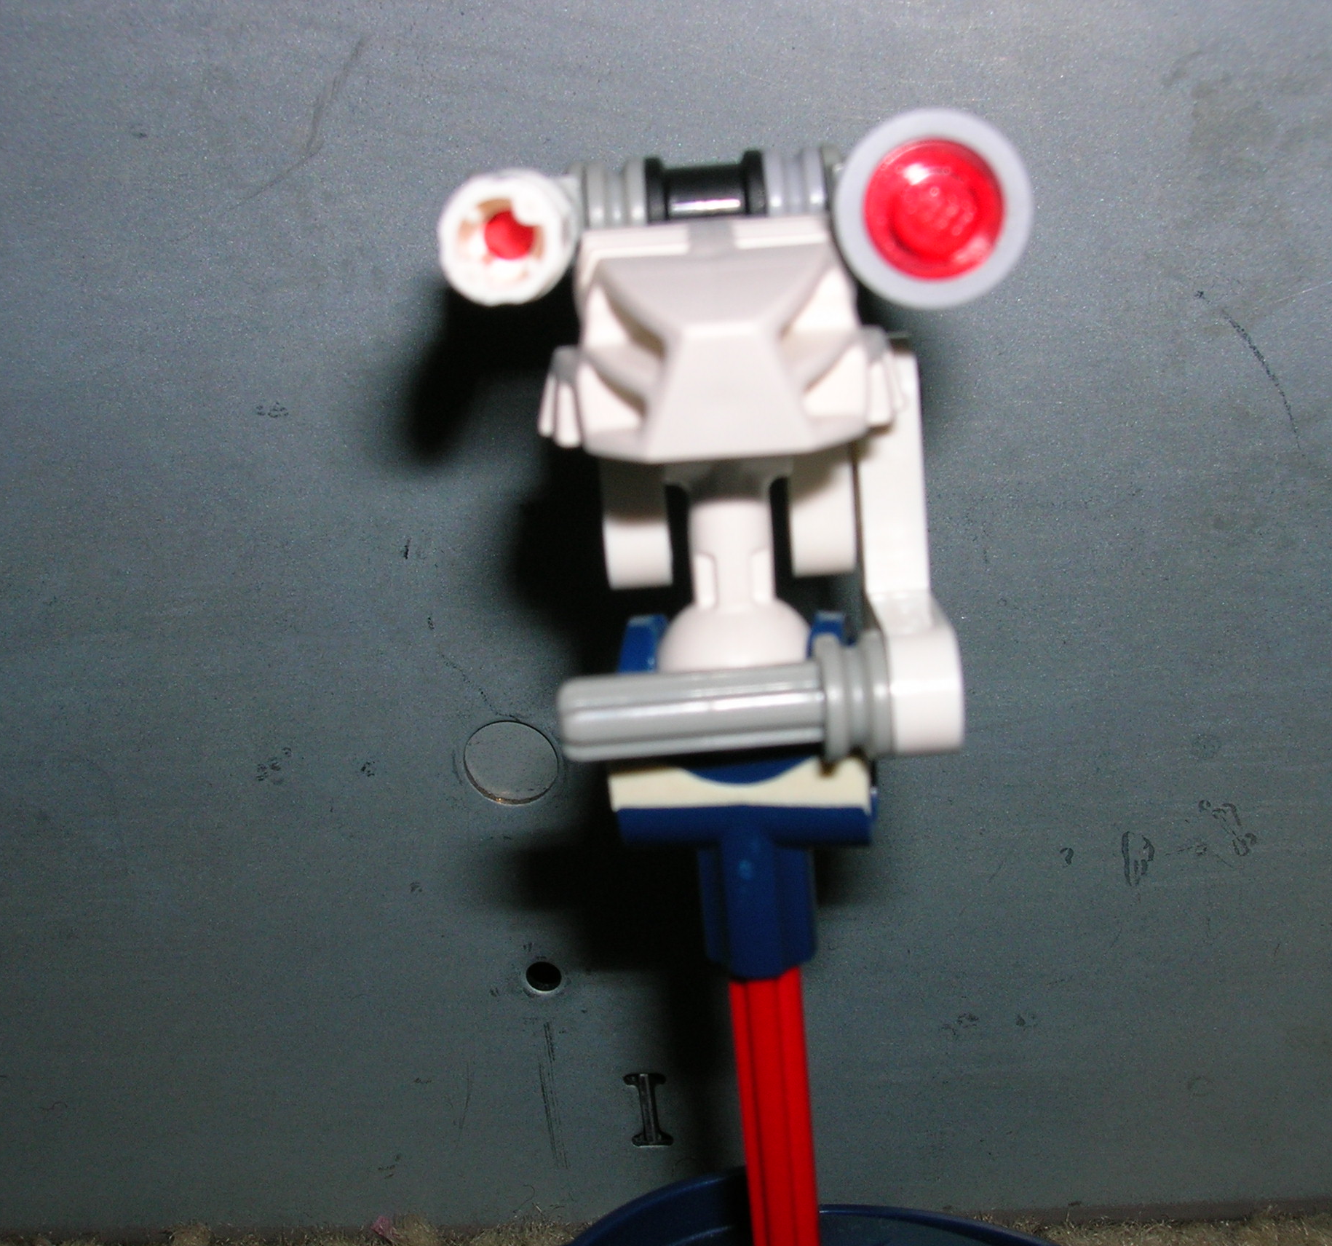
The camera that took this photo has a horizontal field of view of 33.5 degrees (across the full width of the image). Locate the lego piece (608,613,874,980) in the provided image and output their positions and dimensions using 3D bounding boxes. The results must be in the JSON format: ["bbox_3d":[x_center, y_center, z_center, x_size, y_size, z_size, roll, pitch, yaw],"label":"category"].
[{"bbox_3d":[0.006,0.011,0.145,0.017,0.024,0.015,-1,31,7],"label":"lego piece"}]

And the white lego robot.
[{"bbox_3d":[0.005,-0.010,0.135,0.035,0.040,0.025,-3,19,3],"label":"white lego robot"}]

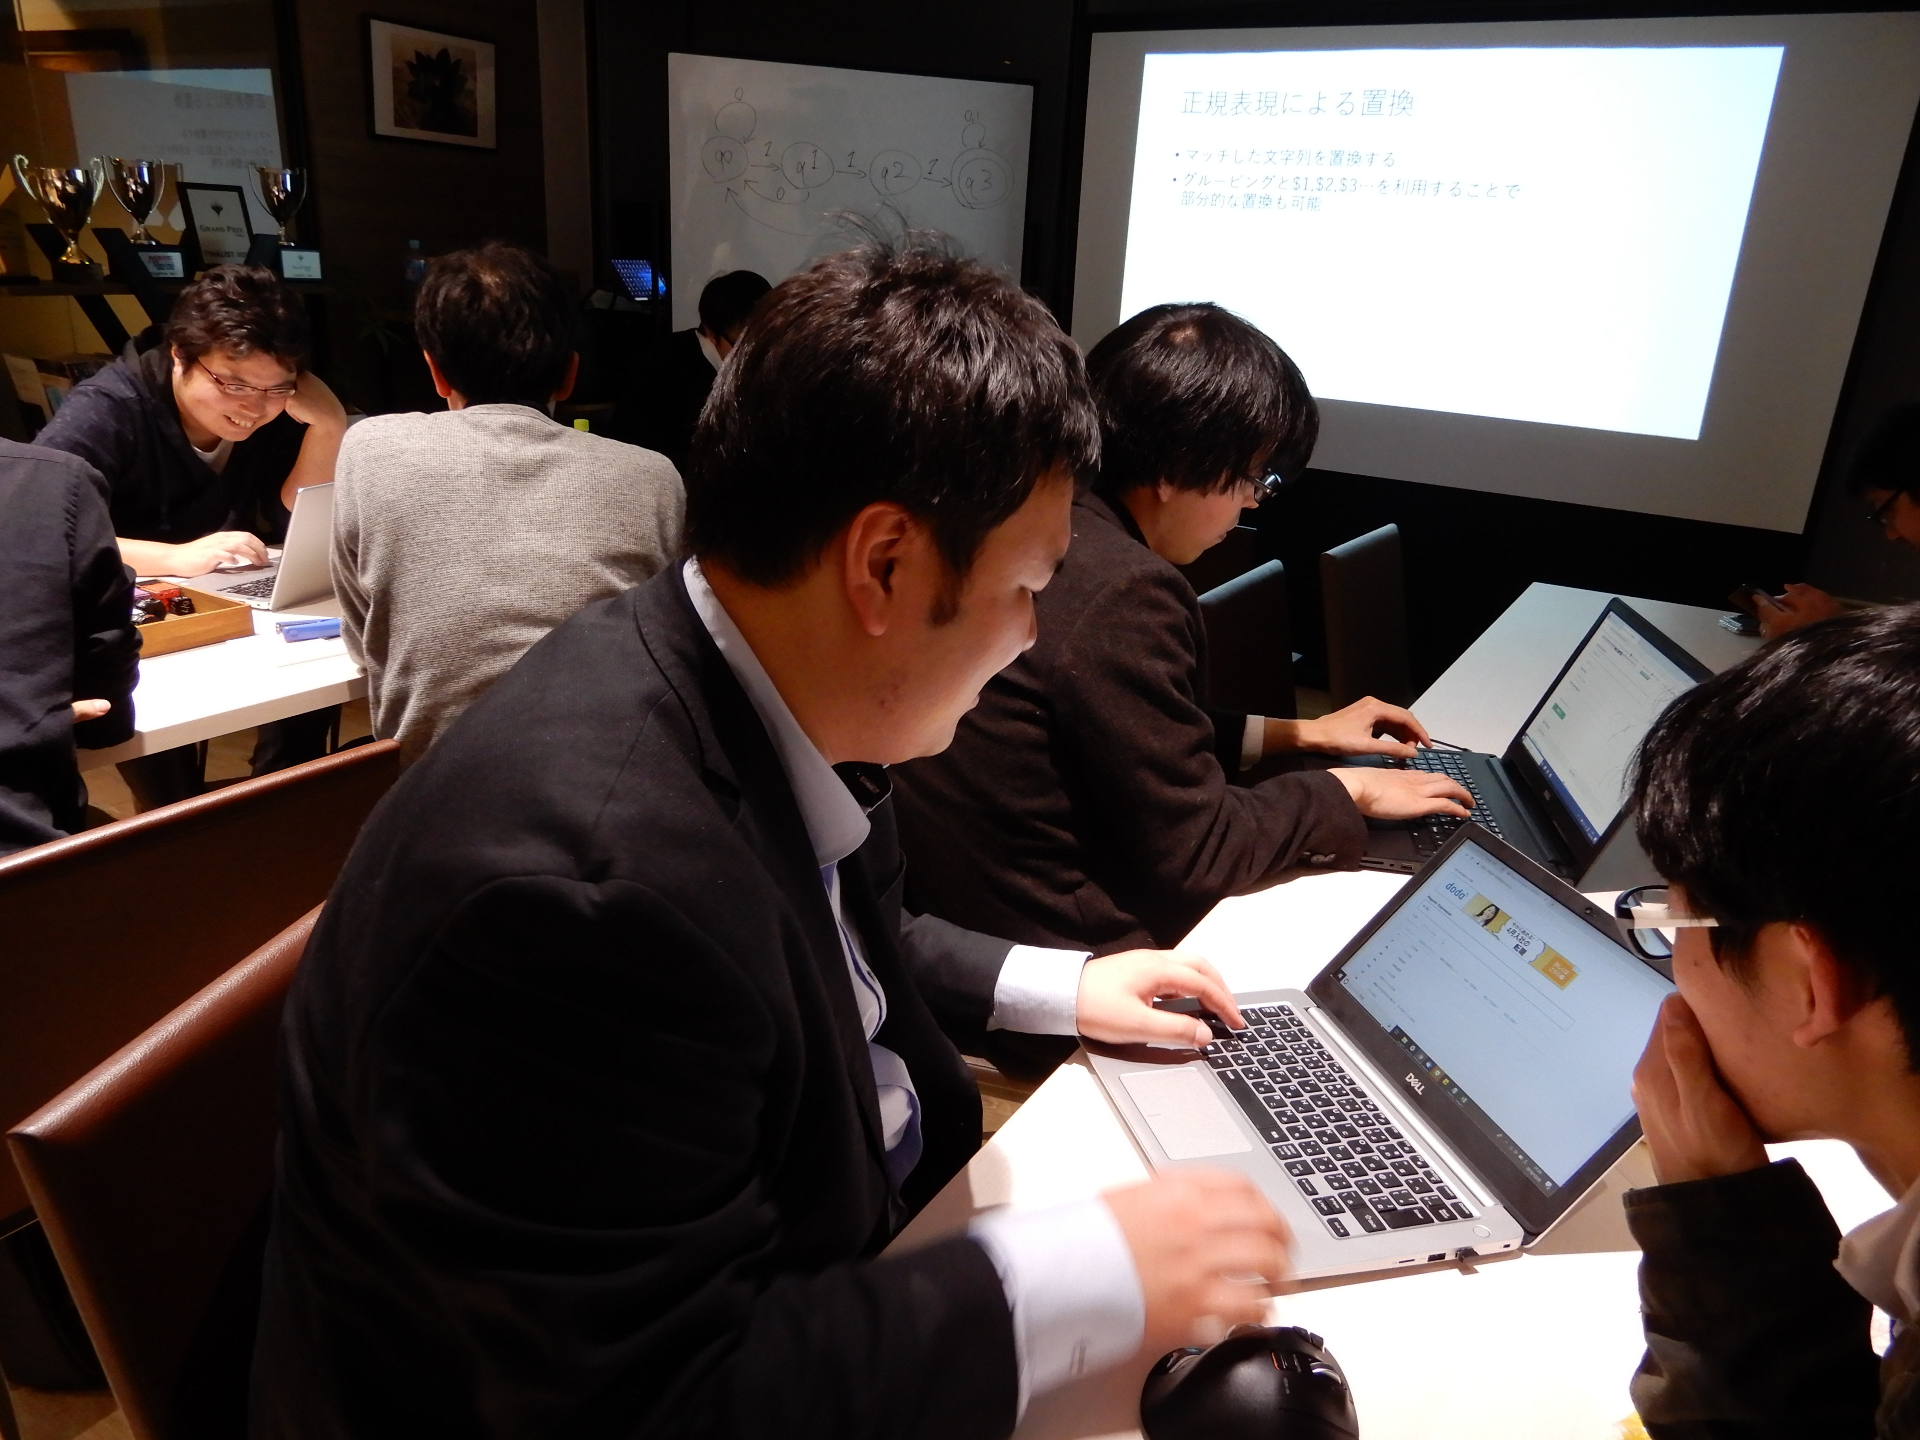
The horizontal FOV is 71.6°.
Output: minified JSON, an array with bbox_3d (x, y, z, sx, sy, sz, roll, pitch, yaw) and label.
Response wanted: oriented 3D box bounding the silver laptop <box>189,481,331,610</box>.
[{"bbox_3d":[-1.050,-0.331,2.216,0.325,0.220,0.325,14,23,26],"label":"silver laptop"}]

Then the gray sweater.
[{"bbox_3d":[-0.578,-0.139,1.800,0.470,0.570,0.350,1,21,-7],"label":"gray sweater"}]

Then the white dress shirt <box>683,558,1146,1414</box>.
[{"bbox_3d":[-0.110,0.243,0.880,0.430,0.670,0.510,6,21,7],"label":"white dress shirt"}]

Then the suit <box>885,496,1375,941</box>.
[{"bbox_3d":[0.221,0.074,1.507,0.480,0.660,0.540,10,22,17],"label":"suit"}]

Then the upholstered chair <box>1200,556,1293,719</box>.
[{"bbox_3d":[0.658,0.192,2.304,0.540,0.805,0.430,15,24,29],"label":"upholstered chair"}]

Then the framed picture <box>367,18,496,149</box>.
[{"bbox_3d":[-1.785,-2.148,4.501,0.025,0.367,0.515,15,24,28],"label":"framed picture"}]

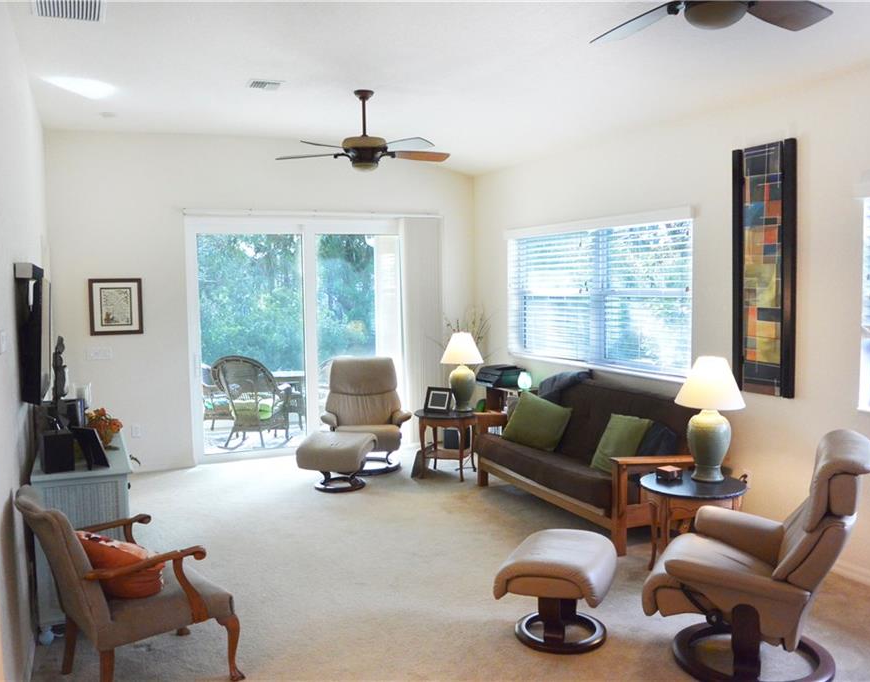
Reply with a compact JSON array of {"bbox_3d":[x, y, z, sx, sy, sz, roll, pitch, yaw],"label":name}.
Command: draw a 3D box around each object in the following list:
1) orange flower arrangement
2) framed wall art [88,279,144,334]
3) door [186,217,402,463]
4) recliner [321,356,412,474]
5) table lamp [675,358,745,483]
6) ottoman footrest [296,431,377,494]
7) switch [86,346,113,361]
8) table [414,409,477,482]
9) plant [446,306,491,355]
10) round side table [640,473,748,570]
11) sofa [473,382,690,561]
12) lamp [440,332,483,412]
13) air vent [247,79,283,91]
[{"bbox_3d":[-1.885,0.483,4.366,0.200,0.232,0.210,-3,4,-24],"label":"orange flower arrangement"},{"bbox_3d":[-2.902,-0.313,6.997,0.457,0.517,0.030,-3,4,-24],"label":"framed wall art"},{"bbox_3d":[-1.279,-0.034,7.805,2.318,2.361,0.120,-3,4,-24],"label":"door"},{"bbox_3d":[-0.657,0.676,7.244,0.800,1.005,0.790,-2,4,-13],"label":"recliner"},{"bbox_3d":[1.588,0.449,4.419,0.390,0.705,0.390,1,5,21],"label":"table lamp"},{"bbox_3d":[-0.825,1.025,6.496,0.550,0.420,0.480,0,5,14],"label":"ottoman footrest"},{"bbox_3d":[-3.023,0.115,6.911,0.212,0.118,0.015,-3,5,-24],"label":"switch"},{"bbox_3d":[0.118,0.912,6.816,0.590,0.563,0.590,-1,4,0],"label":"table"},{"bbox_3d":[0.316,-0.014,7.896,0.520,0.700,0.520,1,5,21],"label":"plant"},{"bbox_3d":[1.481,1.081,4.398,0.580,0.560,0.580,1,5,21],"label":"round side table"},{"bbox_3d":[1.115,0.814,5.721,0.900,0.900,1.950,-3,5,-24],"label":"sofa"},{"bbox_3d":[0.255,0.281,6.895,0.397,0.680,0.397,-1,4,0],"label":"lamp"},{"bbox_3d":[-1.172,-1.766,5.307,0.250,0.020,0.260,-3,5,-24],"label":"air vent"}]

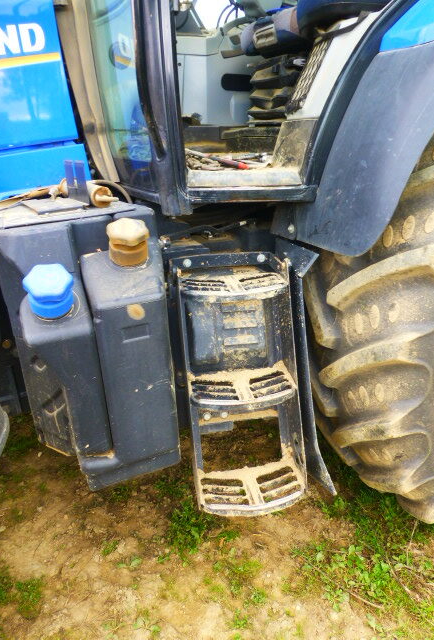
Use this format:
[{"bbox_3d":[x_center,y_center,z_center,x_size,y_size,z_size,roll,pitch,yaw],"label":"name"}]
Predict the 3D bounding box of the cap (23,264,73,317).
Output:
[{"bbox_3d":[-0.398,-0.067,1.060,0.121,0.080,0.111,-5,45,-9],"label":"cap"}]

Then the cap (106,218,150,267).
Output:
[{"bbox_3d":[-0.235,-0.202,1.165,0.110,0.078,0.106,-5,45,-9],"label":"cap"}]

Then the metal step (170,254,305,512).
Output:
[{"bbox_3d":[0.075,0.179,1.321,0.340,0.668,0.362,-5,22,-9],"label":"metal step"}]

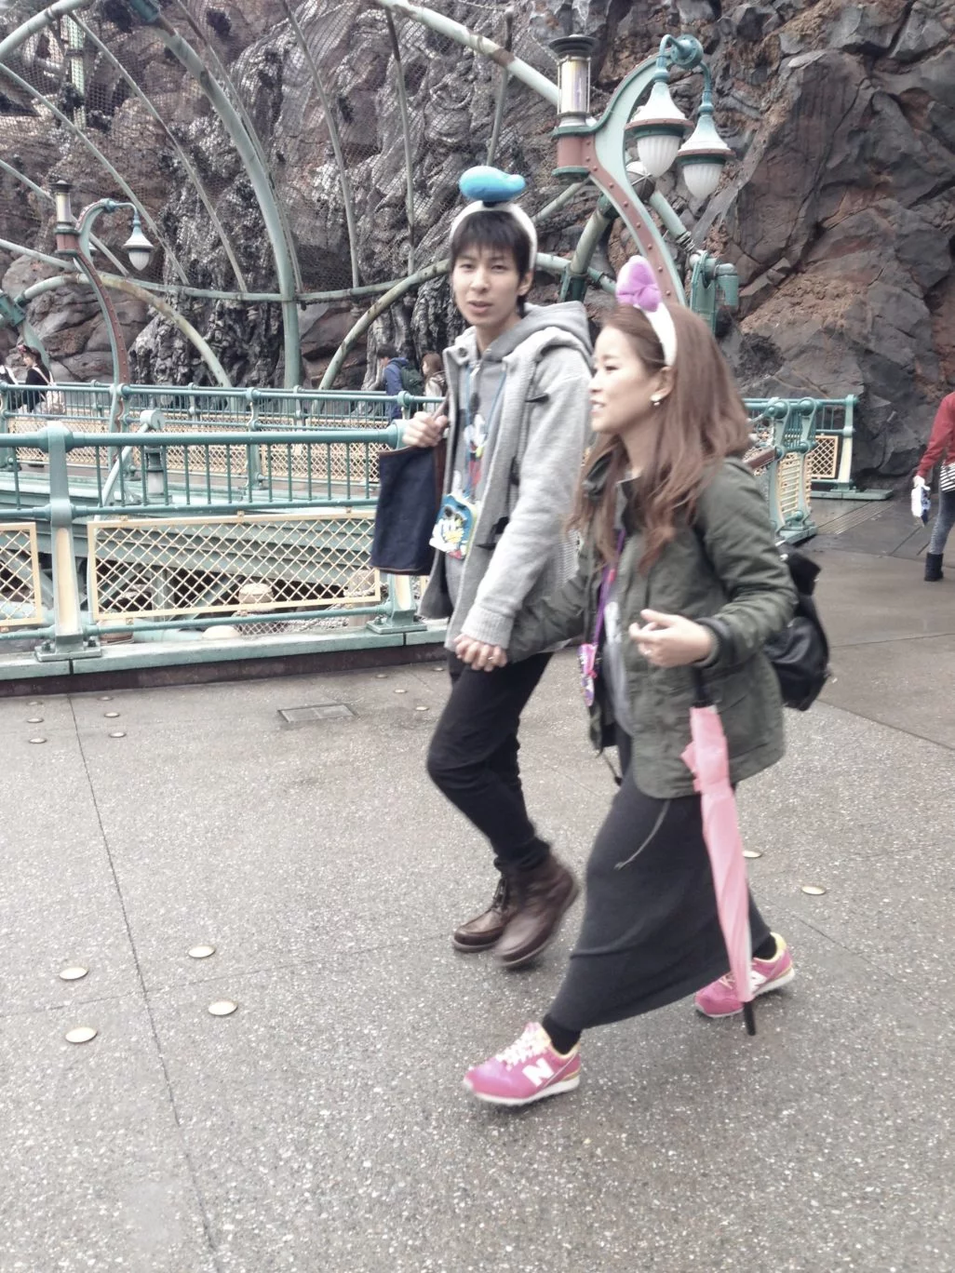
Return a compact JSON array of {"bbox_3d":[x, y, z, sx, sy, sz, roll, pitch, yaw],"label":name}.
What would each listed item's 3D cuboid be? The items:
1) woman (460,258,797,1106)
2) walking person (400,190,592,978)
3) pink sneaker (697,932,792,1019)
[{"bbox_3d":[0.335,0.082,2.442,0.840,1.600,0.550,-7,14,-29],"label":"woman"},{"bbox_3d":[0.085,-0.128,2.885,0.500,1.830,0.540,-8,14,-35],"label":"walking person"},{"bbox_3d":[0.596,0.764,2.744,0.255,0.120,0.097,-23,19,-17],"label":"pink sneaker"}]

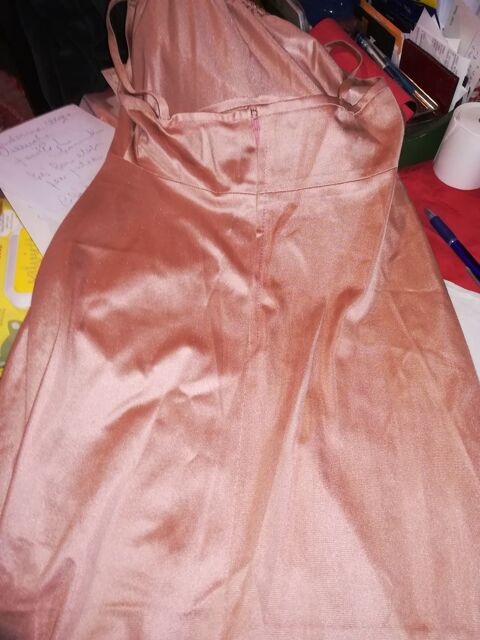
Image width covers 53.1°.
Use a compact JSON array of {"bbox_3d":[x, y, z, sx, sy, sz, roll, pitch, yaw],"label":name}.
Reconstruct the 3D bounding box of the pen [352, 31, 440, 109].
[{"bbox_3d":[0.186,-0.300,0.578,0.012,0.012,0.147,-24,65,-16],"label":"pen"}]

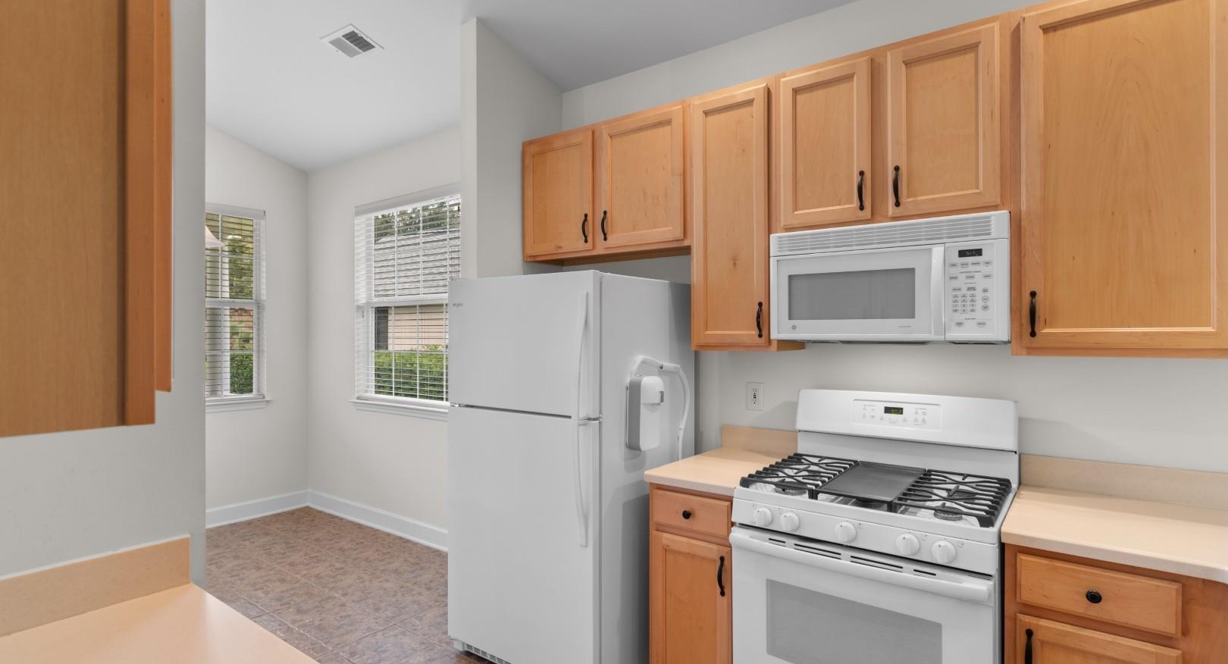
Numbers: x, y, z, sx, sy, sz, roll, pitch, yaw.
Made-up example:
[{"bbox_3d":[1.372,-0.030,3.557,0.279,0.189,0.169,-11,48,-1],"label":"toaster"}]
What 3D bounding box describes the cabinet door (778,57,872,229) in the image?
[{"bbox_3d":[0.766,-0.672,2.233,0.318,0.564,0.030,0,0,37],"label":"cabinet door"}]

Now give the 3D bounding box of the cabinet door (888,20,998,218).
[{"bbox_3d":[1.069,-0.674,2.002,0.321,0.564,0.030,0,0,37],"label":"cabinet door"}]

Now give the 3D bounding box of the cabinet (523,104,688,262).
[{"bbox_3d":[0.018,-0.675,3.002,0.993,0.619,0.331,0,0,37],"label":"cabinet"}]

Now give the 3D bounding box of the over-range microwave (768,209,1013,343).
[{"bbox_3d":[0.998,-0.166,2.225,0.757,0.402,0.380,0,0,37],"label":"over-range microwave"}]

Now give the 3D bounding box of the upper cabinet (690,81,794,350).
[{"bbox_3d":[0.562,-0.456,2.587,0.376,1.058,0.331,0,0,37],"label":"upper cabinet"}]

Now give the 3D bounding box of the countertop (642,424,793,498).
[{"bbox_3d":[0.461,0.502,2.473,0.378,0.134,0.637,0,0,37],"label":"countertop"}]

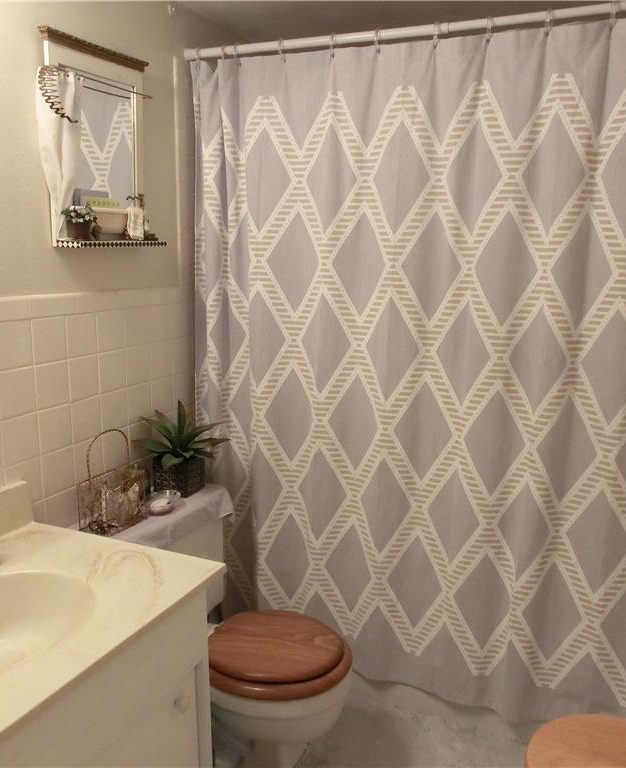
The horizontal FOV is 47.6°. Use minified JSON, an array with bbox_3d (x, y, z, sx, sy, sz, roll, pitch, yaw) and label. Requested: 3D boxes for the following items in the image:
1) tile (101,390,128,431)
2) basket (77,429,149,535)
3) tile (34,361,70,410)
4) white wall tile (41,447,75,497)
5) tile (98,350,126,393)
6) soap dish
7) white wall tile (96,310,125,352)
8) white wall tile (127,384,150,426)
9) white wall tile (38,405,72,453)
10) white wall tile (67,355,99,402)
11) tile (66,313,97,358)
[{"bbox_3d":[-0.549,0.074,1.962,0.010,0.109,0.109,5,12,24],"label":"tile"},{"bbox_3d":[-0.510,0.239,1.805,0.099,0.249,0.144,5,12,24],"label":"basket"},{"bbox_3d":[-0.640,0.002,1.743,0.010,0.109,0.109,5,12,24],"label":"tile"},{"bbox_3d":[-0.642,0.220,1.784,0.010,0.109,0.109,5,12,24],"label":"white wall tile"},{"bbox_3d":[-0.540,-0.034,1.913,0.009,0.108,0.108,6,12,24],"label":"tile"},{"bbox_3d":[-0.405,0.328,1.925,0.095,0.038,0.115,5,12,24],"label":"soap dish"},{"bbox_3d":[-0.545,-0.142,1.902,0.010,0.108,0.108,5,12,24],"label":"white wall tile"},{"bbox_3d":[-0.503,0.056,2.061,0.010,0.109,0.109,5,12,24],"label":"white wall tile"},{"bbox_3d":[-0.637,0.109,1.747,0.010,0.108,0.108,5,12,24],"label":"white wall tile"},{"bbox_3d":[-0.586,-0.015,1.815,0.009,0.108,0.108,6,12,24],"label":"white wall tile"},{"bbox_3d":[-0.590,-0.124,1.804,0.010,0.108,0.108,5,12,24],"label":"tile"}]

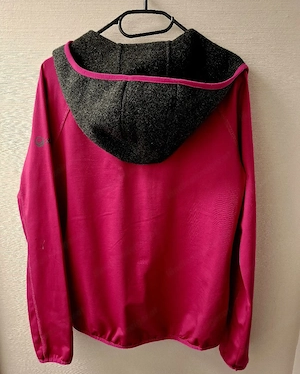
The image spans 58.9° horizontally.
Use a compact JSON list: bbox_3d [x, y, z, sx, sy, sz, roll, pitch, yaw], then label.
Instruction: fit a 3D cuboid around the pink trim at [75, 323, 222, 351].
[{"bbox_3d":[-0.008,0.341,0.602,0.345,0.050,0.055,0,8,0],"label":"pink trim"}]

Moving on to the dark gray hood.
[{"bbox_3d":[-0.003,-0.188,0.548,0.385,0.265,0.125,0,8,0],"label":"dark gray hood"}]

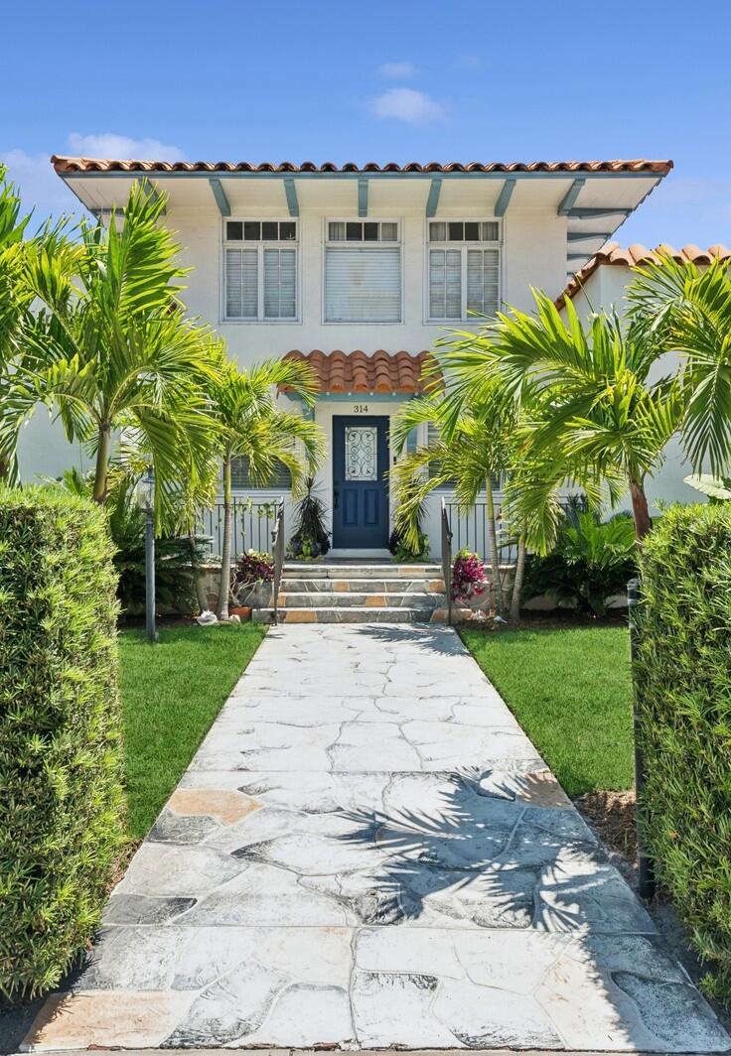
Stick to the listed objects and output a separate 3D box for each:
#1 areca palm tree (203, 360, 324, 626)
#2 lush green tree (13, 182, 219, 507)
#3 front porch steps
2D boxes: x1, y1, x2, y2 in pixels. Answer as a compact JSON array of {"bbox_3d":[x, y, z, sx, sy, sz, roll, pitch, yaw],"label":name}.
[{"bbox_3d":[-1.420,-0.500,9.850,1.700,3.400,1.700,0,1,0],"label":"areca palm tree"},{"bbox_3d":[-1.640,-0.330,4.950,1.450,3.800,1.500,0,1,0],"label":"lush green tree"},{"bbox_3d":[-0.160,0.870,10.150,2.500,0.720,1.200,0,1,0],"label":"front porch steps"}]

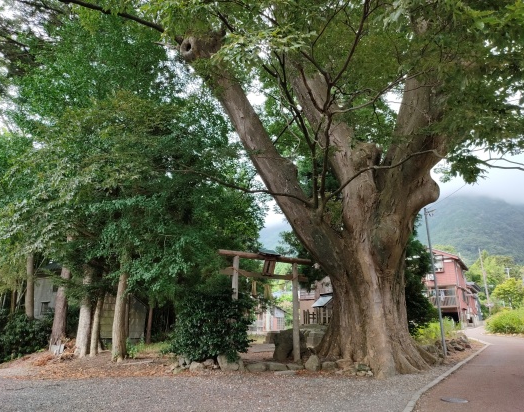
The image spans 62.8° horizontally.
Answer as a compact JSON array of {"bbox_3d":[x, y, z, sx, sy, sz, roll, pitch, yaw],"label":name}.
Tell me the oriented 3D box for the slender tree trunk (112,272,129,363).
[{"bbox_3d":[-4.346,3.402,13.271,0.410,2.667,0.410,0,-14,0],"label":"slender tree trunk"}]

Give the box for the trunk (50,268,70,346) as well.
[{"bbox_3d":[-7.638,3.820,16.362,0.500,3.009,0.500,0,-14,0],"label":"trunk"}]

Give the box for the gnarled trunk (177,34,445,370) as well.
[{"bbox_3d":[1.587,-0.530,14.458,8.800,11.300,4.800,0,-14,0],"label":"gnarled trunk"}]

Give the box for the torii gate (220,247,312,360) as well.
[{"bbox_3d":[0.228,3.053,13.095,3.750,3.421,0.500,12,-18,-40],"label":"torii gate"}]

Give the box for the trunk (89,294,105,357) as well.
[{"bbox_3d":[-5.454,3.958,14.266,0.280,1.988,0.280,0,-14,0],"label":"trunk"}]

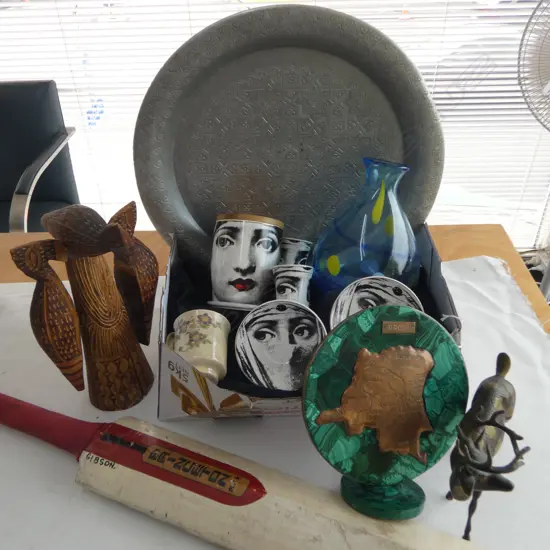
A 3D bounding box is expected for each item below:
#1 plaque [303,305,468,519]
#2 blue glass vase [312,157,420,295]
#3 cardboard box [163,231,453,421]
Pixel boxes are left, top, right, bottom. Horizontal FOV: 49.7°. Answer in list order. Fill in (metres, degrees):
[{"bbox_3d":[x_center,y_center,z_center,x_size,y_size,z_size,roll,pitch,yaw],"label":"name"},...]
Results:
[{"bbox_3d":[0.126,0.146,0.657,0.197,0.222,0.085,3,5,-14],"label":"plaque"},{"bbox_3d":[0.131,-0.029,0.799,0.147,0.244,0.147,5,20,-4],"label":"blue glass vase"},{"bbox_3d":[0.036,0.057,0.806,0.355,0.140,0.205,-2,39,-2],"label":"cardboard box"}]

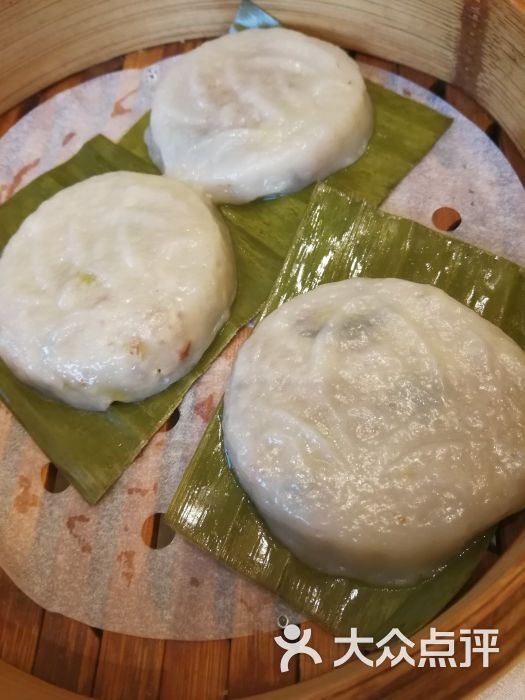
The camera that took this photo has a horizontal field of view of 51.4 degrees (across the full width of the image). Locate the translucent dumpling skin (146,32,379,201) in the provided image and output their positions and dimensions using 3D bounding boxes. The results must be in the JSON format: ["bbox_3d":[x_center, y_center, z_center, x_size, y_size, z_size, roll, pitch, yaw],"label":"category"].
[{"bbox_3d":[-0.001,-0.077,0.168,0.071,0.019,0.068,-2,64,4],"label":"translucent dumpling skin"}]

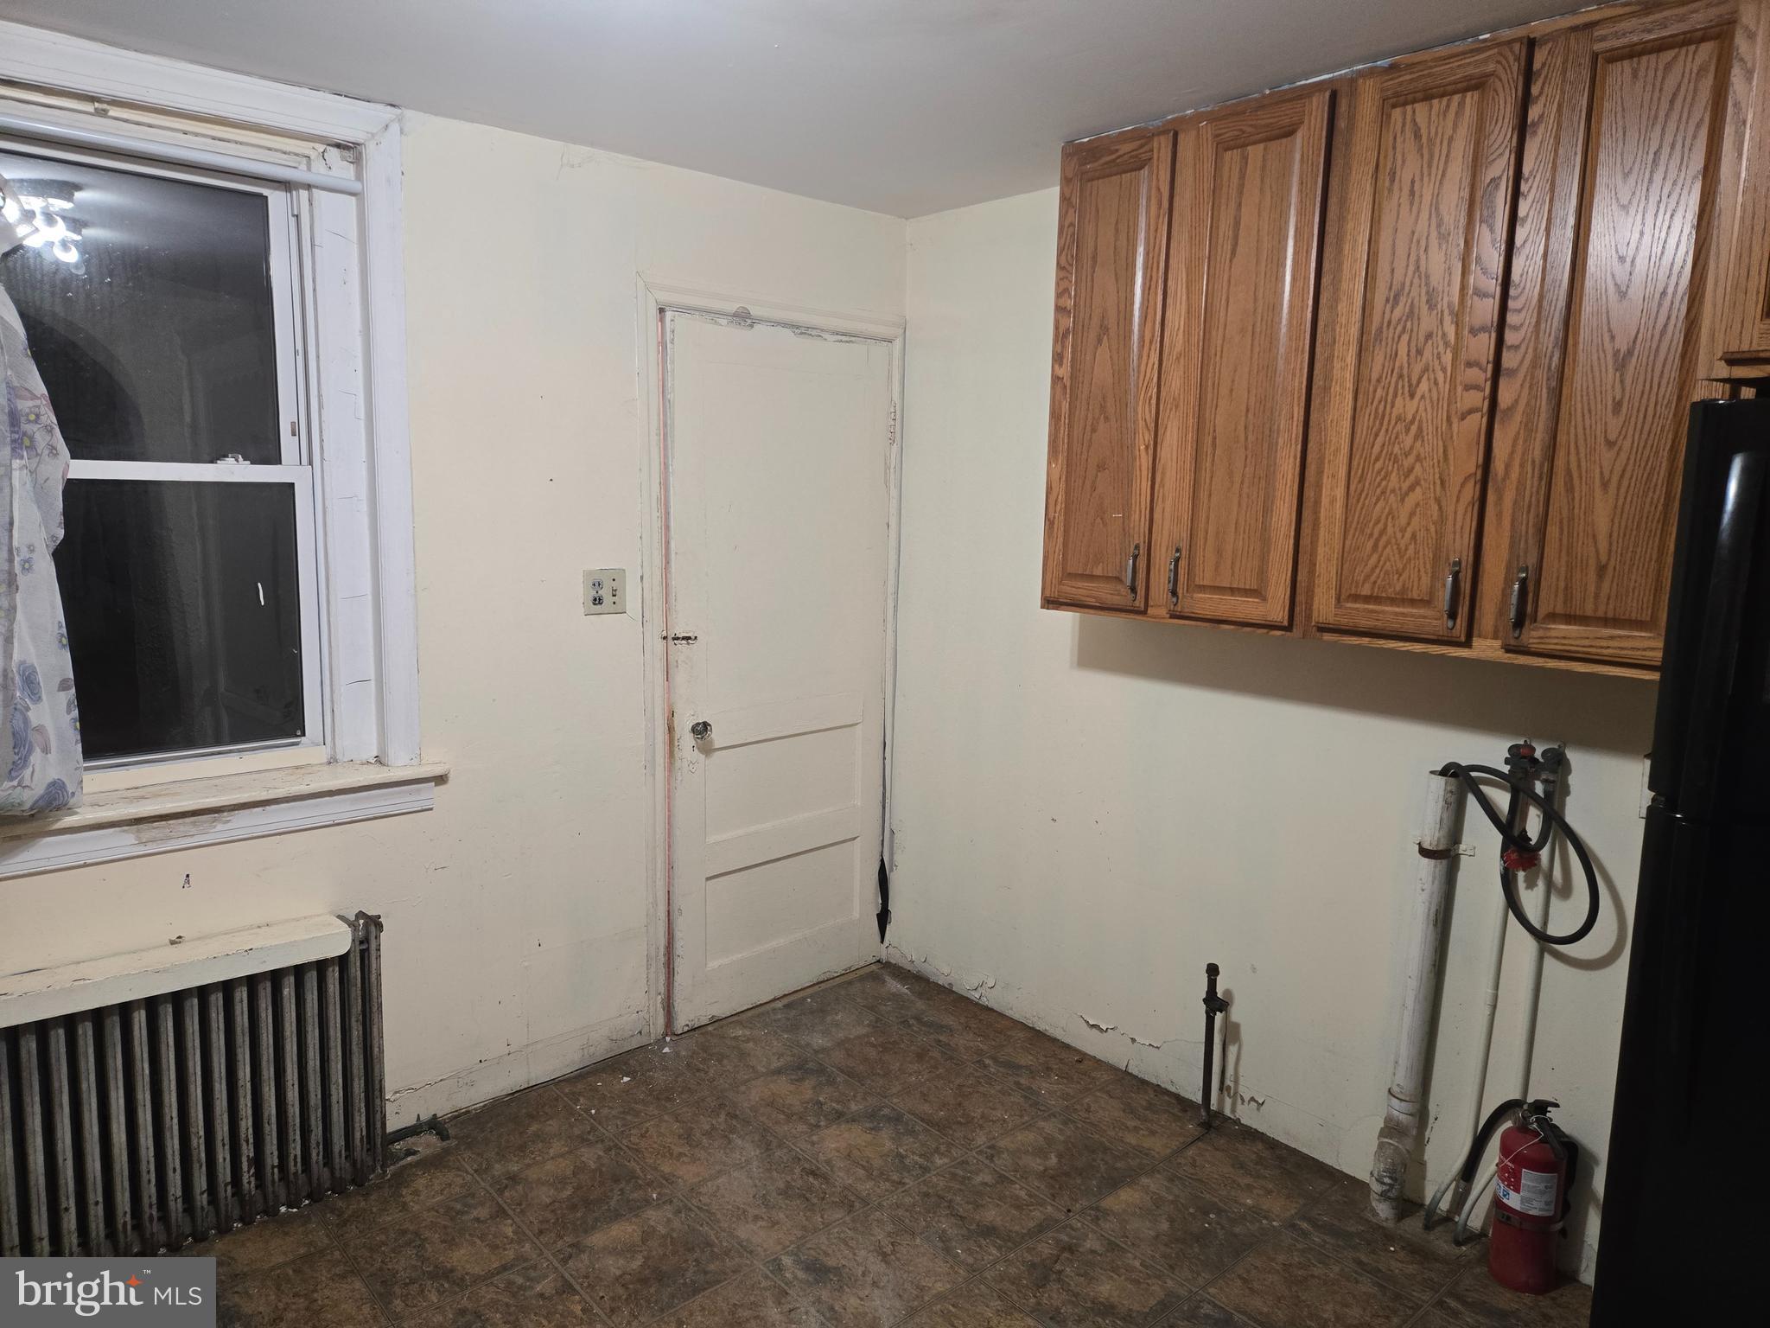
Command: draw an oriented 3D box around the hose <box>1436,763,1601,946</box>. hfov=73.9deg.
[{"bbox_3d":[1.254,0.383,2.356,0.130,0.310,0.335,-7,12,-42],"label":"hose"}]

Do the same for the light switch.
[{"bbox_3d":[-0.725,-0.186,3.047,0.118,0.115,0.013,-7,12,-42],"label":"light switch"}]

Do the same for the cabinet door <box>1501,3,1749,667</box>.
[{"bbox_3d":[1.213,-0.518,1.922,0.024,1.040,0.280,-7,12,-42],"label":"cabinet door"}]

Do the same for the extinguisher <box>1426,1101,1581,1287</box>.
[{"bbox_3d":[1.289,1.067,2.411,0.215,0.394,0.130,4,9,15],"label":"extinguisher"}]

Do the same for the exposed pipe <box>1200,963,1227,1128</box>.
[{"bbox_3d":[0.815,0.954,2.935,0.048,0.430,0.048,-7,12,-42],"label":"exposed pipe"}]

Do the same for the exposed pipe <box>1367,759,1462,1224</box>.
[{"bbox_3d":[1.152,0.735,2.549,0.115,1.010,0.092,-7,12,-42],"label":"exposed pipe"}]

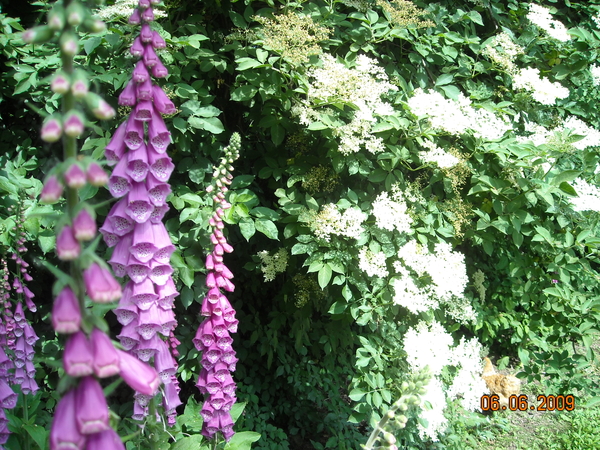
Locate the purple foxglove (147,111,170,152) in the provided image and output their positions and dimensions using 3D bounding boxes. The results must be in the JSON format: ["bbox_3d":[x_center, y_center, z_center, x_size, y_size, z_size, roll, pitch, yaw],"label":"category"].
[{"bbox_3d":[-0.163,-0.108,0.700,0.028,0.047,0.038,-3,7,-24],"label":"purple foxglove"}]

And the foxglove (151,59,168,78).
[{"bbox_3d":[-0.161,-0.180,0.695,0.016,0.025,0.016,-5,-20,-45],"label":"foxglove"}]

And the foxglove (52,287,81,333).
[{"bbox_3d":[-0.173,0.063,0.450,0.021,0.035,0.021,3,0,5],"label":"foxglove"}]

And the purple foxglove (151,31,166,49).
[{"bbox_3d":[-0.162,-0.212,0.695,0.015,0.022,0.015,-4,-20,-40],"label":"purple foxglove"}]

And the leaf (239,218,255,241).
[{"bbox_3d":[-0.137,0.011,1.550,0.041,0.058,0.020,0,5,-5],"label":"leaf"}]

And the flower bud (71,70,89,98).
[{"bbox_3d":[-0.147,-0.094,0.405,0.012,0.019,0.015,-2,5,-25],"label":"flower bud"}]

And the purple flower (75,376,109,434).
[{"bbox_3d":[-0.144,0.125,0.420,0.022,0.042,0.027,-7,14,-16],"label":"purple flower"}]

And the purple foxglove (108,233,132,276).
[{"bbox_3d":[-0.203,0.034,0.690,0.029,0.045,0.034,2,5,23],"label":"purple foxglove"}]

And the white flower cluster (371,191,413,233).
[{"bbox_3d":[0.211,-0.031,1.400,0.097,0.095,0.060,2,4,6],"label":"white flower cluster"}]

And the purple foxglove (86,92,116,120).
[{"bbox_3d":[-0.133,-0.079,0.405,0.025,0.011,0.011,37,-3,17],"label":"purple foxglove"}]

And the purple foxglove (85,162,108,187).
[{"bbox_3d":[-0.143,-0.036,0.430,0.015,0.018,0.019,-12,21,-22],"label":"purple foxglove"}]

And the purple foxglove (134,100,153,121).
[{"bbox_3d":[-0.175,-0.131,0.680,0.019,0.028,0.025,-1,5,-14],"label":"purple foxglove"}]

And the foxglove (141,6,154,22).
[{"bbox_3d":[-0.166,-0.229,0.660,0.015,0.018,0.019,0,16,-14],"label":"foxglove"}]

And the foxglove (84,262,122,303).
[{"bbox_3d":[-0.136,0.039,0.420,0.021,0.028,0.019,-4,-18,-40],"label":"foxglove"}]

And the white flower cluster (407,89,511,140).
[{"bbox_3d":[0.457,-0.319,1.750,0.300,0.150,0.130,1,7,9],"label":"white flower cluster"}]

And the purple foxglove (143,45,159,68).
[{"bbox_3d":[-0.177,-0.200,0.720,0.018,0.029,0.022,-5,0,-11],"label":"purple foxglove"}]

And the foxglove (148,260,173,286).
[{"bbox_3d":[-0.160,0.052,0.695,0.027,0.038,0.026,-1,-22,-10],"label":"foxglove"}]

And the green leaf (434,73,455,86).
[{"bbox_3d":[0.417,-0.420,1.750,0.060,0.012,0.040,-13,43,-14],"label":"green leaf"}]

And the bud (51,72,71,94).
[{"bbox_3d":[-0.166,-0.099,0.420,0.013,0.018,0.013,-1,-25,-15],"label":"bud"}]

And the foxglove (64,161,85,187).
[{"bbox_3d":[-0.157,-0.035,0.425,0.015,0.018,0.019,0,16,-18],"label":"foxglove"}]

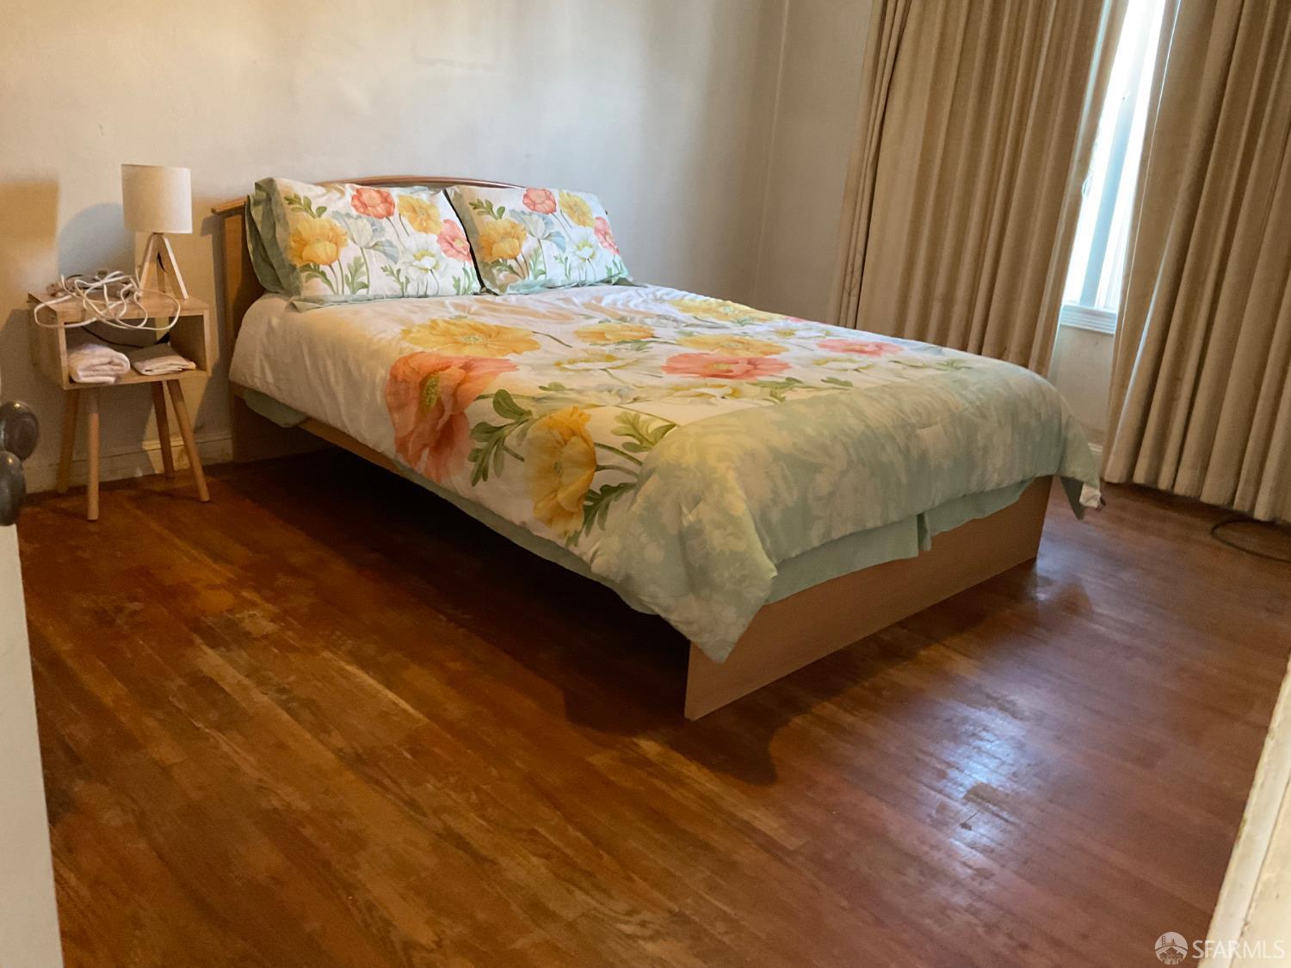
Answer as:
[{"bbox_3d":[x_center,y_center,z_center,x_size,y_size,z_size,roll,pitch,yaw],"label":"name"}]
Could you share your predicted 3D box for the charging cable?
[{"bbox_3d":[-1.481,-0.491,2.937,0.249,0.115,0.356,21,24,41],"label":"charging cable"}]

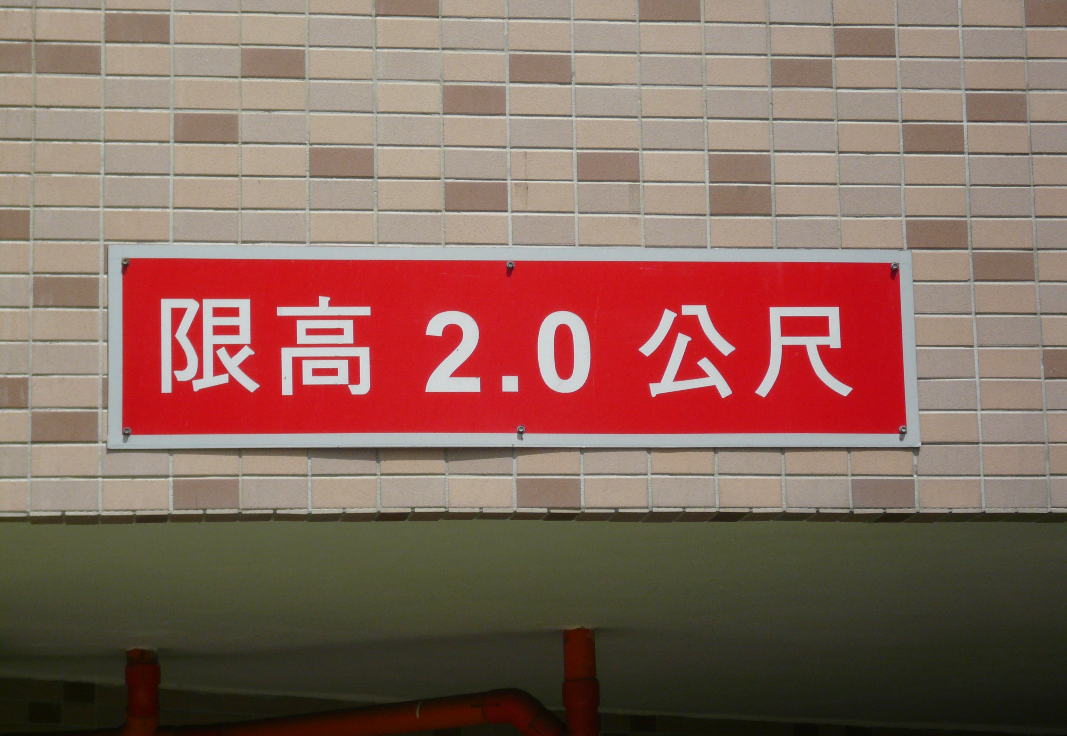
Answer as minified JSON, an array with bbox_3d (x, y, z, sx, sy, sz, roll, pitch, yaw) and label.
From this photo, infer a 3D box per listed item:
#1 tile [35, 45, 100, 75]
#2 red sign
[{"bbox_3d":[-0.685,-0.452,4.624,0.095,0.045,0.009,0,-11,-8],"label":"tile"},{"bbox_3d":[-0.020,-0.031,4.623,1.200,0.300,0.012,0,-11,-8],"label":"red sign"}]

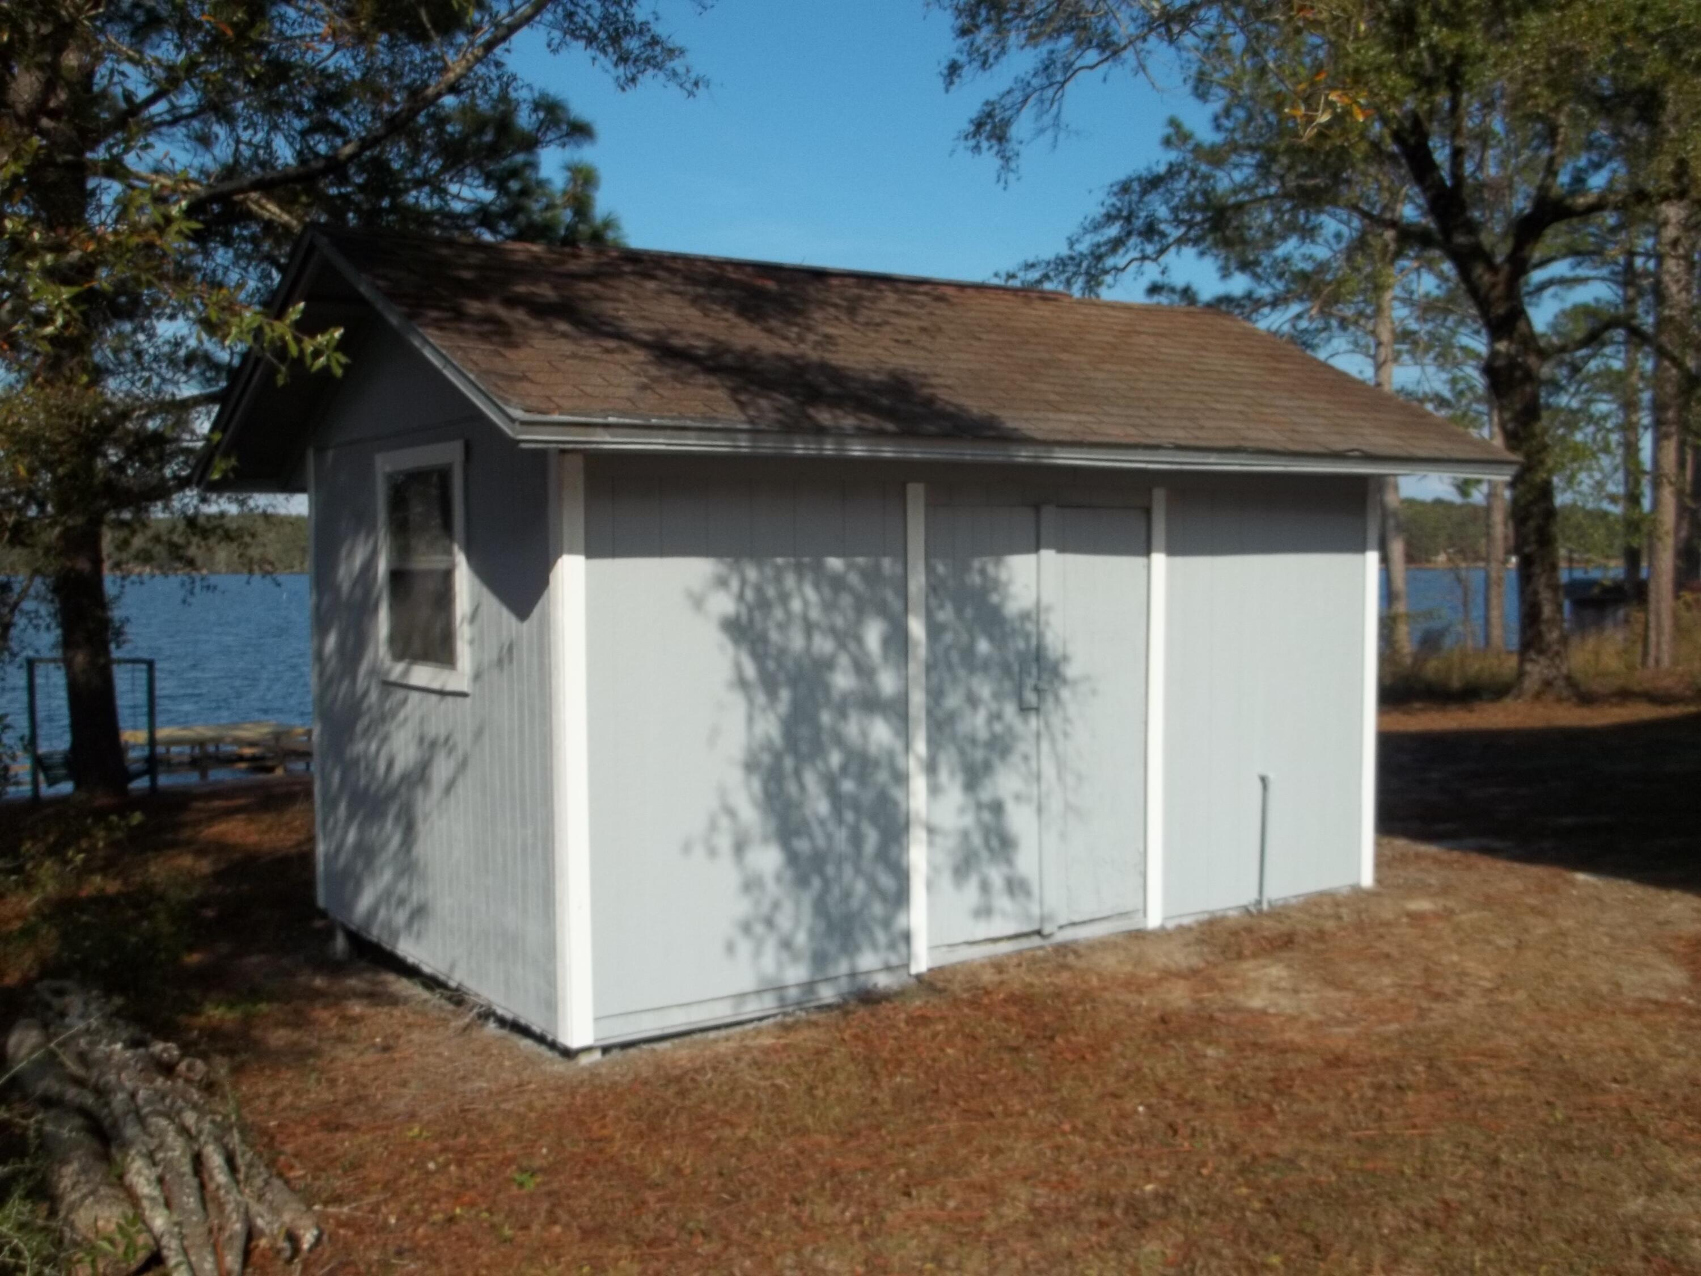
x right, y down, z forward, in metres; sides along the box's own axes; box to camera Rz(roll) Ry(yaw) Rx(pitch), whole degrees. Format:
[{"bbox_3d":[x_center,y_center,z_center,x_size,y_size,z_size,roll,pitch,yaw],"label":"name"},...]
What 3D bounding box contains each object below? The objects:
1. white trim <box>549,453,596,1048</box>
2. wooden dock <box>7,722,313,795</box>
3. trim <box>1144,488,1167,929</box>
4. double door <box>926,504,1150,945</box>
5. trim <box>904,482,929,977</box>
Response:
[{"bbox_3d":[-1.017,0.393,5.916,0.088,2.186,0.125,-3,4,-35],"label":"white trim"},{"bbox_3d":[-13.644,2.366,33.000,6.300,1.200,3.000,-1,3,-17],"label":"wooden dock"},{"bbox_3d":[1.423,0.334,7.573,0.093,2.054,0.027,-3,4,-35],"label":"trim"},{"bbox_3d":[0.837,0.358,7.188,1.298,1.867,0.050,-3,4,-35],"label":"double door"},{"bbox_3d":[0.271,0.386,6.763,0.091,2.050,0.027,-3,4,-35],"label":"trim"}]

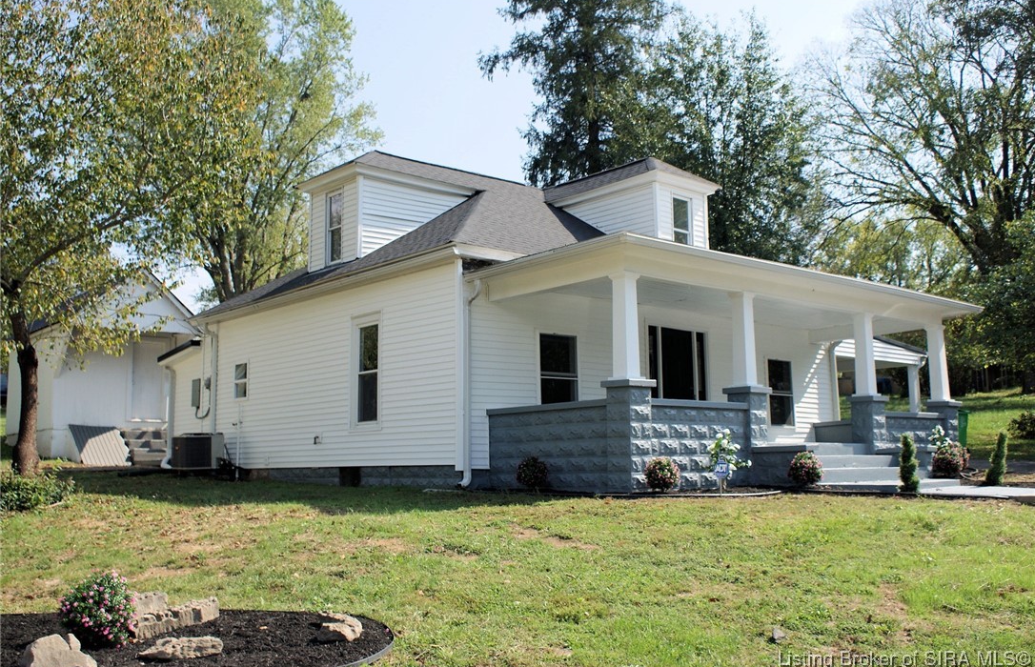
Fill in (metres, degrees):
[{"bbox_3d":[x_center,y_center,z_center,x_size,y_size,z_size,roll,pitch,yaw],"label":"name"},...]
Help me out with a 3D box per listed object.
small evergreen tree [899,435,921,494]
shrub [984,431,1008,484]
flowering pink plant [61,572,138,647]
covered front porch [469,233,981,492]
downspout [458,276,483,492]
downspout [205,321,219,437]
[{"bbox_3d":[4.907,1.616,12.950,0.280,0.740,0.280,6,-10,-41],"label":"small evergreen tree"},{"bbox_3d":[7.080,1.853,15.300,0.340,0.820,0.340,6,-10,-41],"label":"shrub"},{"bbox_3d":[-2.414,1.586,5.950,0.440,0.440,0.440,6,-10,-41],"label":"flowering pink plant"},{"bbox_3d":[3.917,0.797,16.706,9.450,3.270,3.370,6,-10,-41],"label":"covered front porch"},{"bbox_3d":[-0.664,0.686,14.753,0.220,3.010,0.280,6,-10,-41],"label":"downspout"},{"bbox_3d":[-6.166,1.322,20.868,0.160,3.070,0.140,6,-10,-41],"label":"downspout"}]

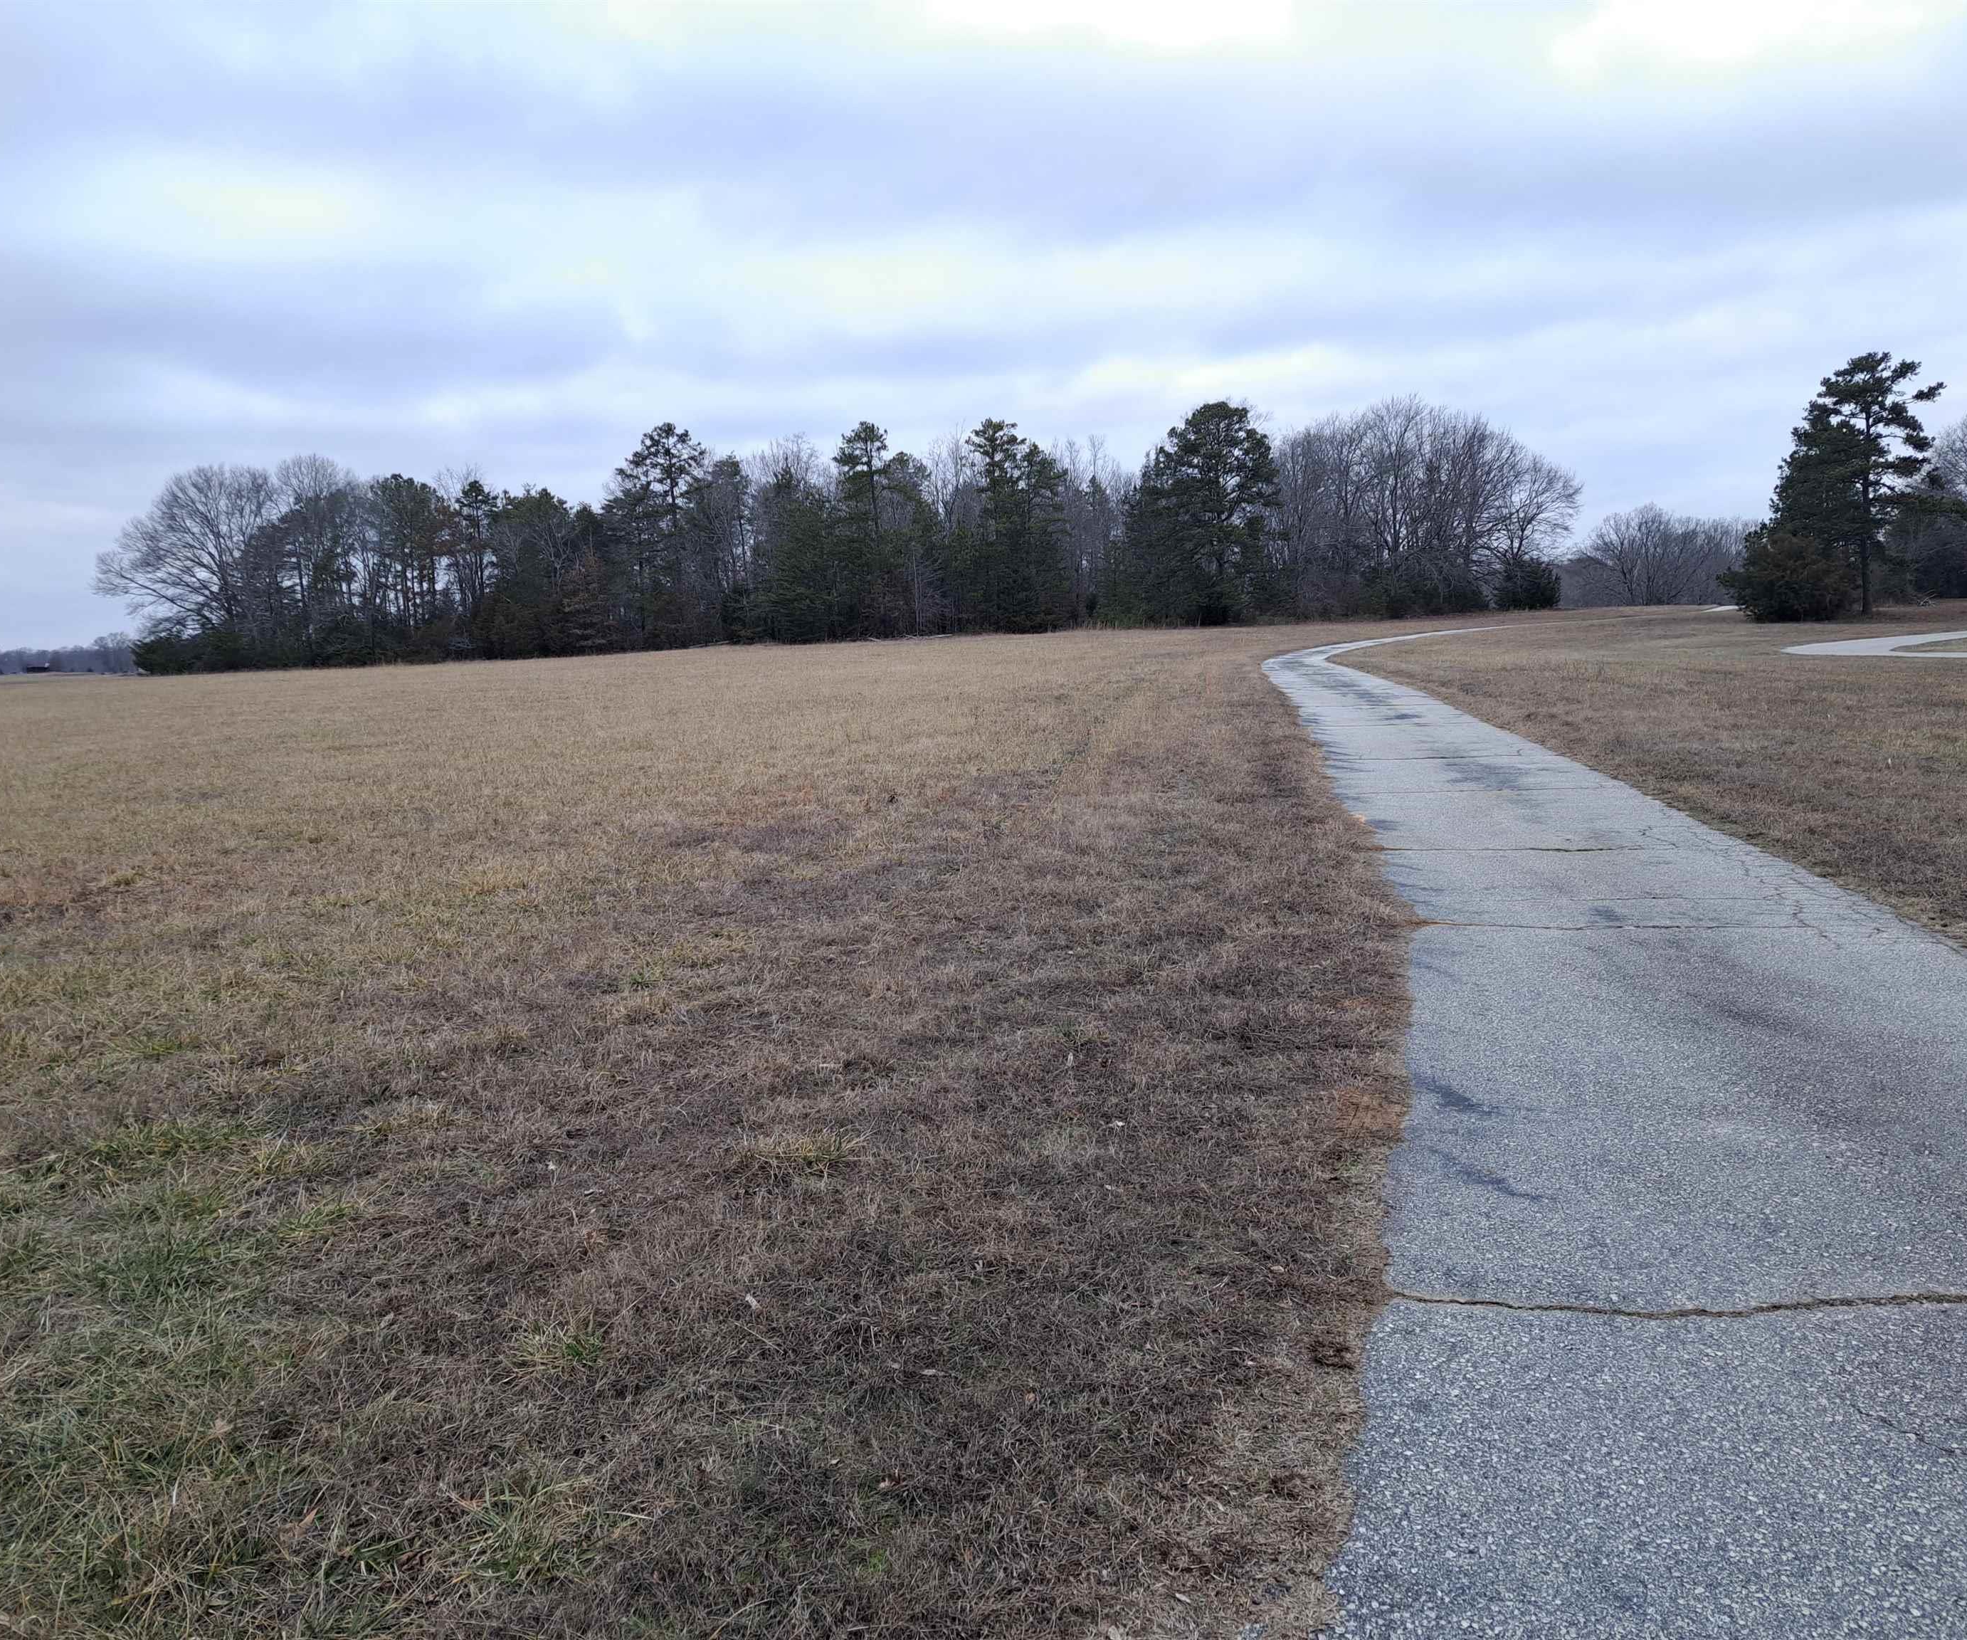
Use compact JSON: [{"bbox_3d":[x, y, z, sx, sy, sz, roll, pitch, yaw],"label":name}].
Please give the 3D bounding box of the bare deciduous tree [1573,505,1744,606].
[{"bbox_3d":[60.085,-22.665,135.000,14.500,11.000,13.000,3,6,24],"label":"bare deciduous tree"}]

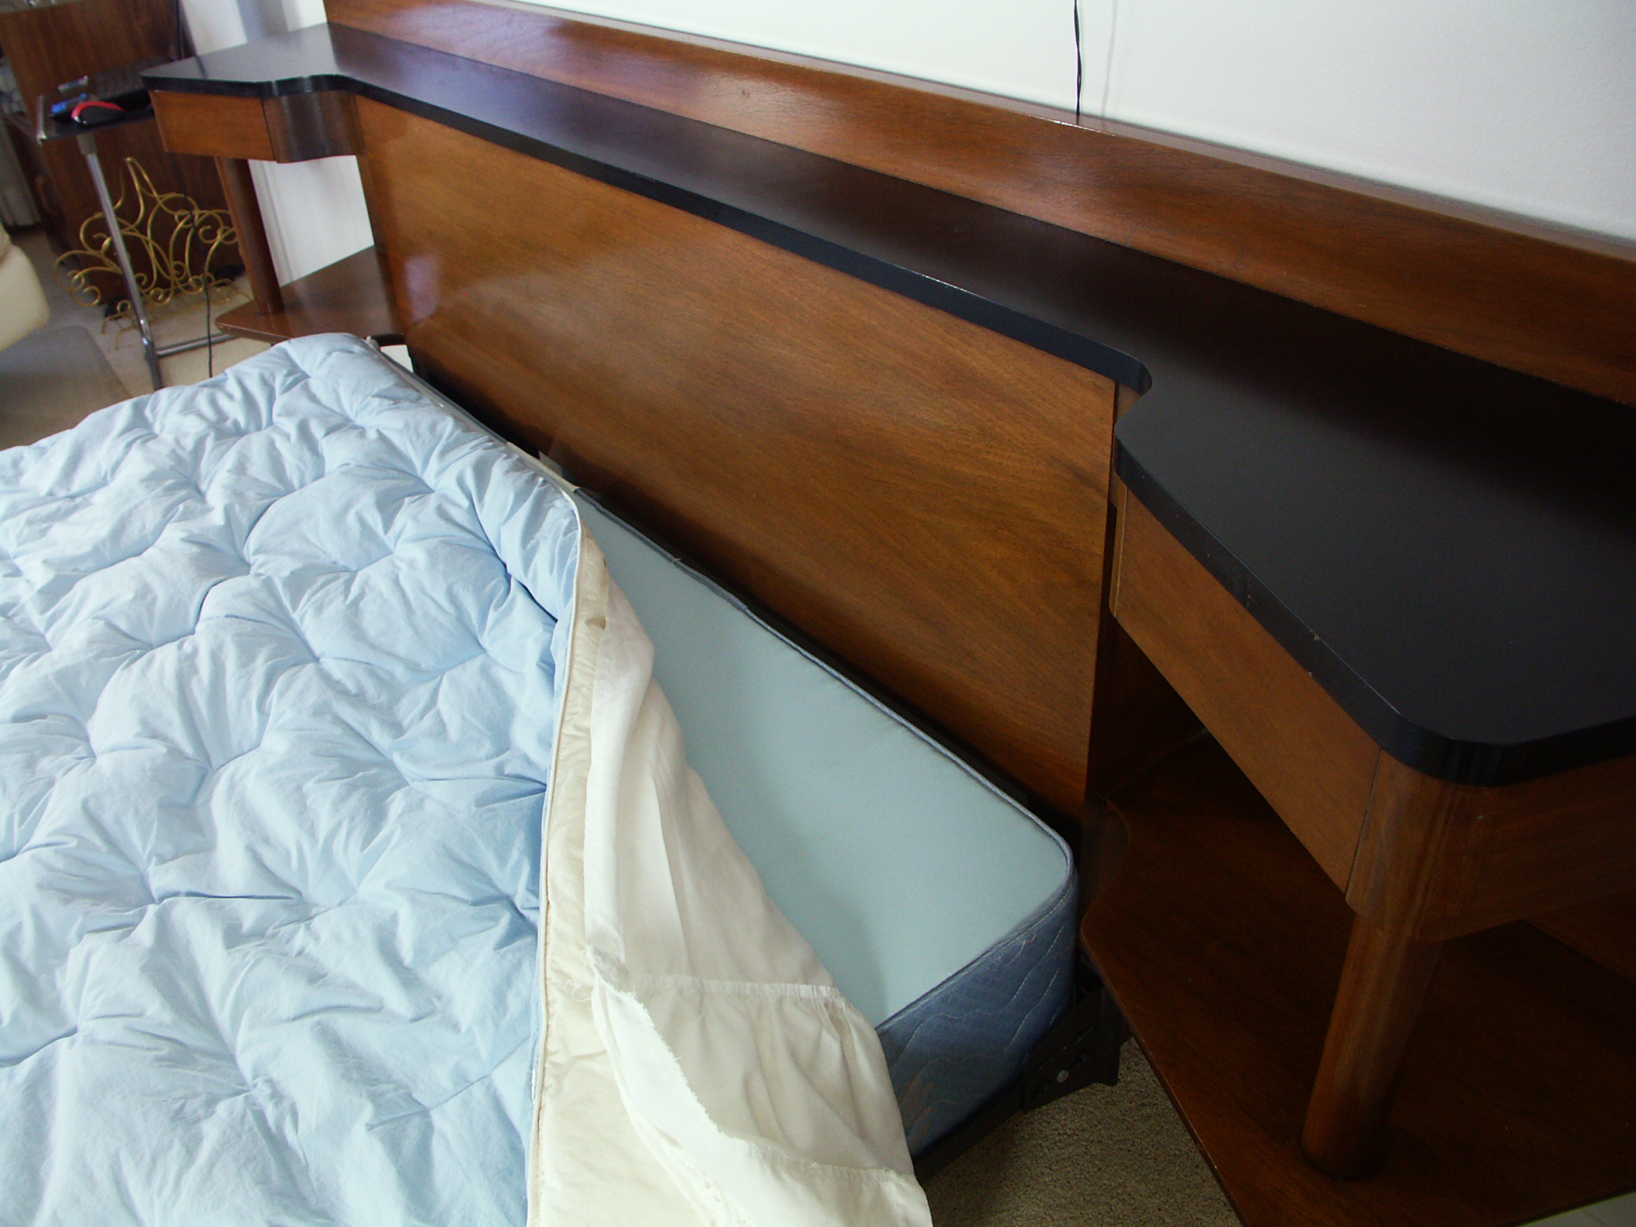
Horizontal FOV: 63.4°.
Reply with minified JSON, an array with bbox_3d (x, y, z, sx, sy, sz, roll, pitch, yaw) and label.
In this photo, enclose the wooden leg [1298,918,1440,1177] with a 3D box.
[{"bbox_3d":[0.312,0.211,0.730,0.050,0.277,0.050,-24,38,-29],"label":"wooden leg"}]

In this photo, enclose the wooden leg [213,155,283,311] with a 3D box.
[{"bbox_3d":[-0.927,-0.628,2.154,0.050,0.277,0.050,-24,38,-29],"label":"wooden leg"}]

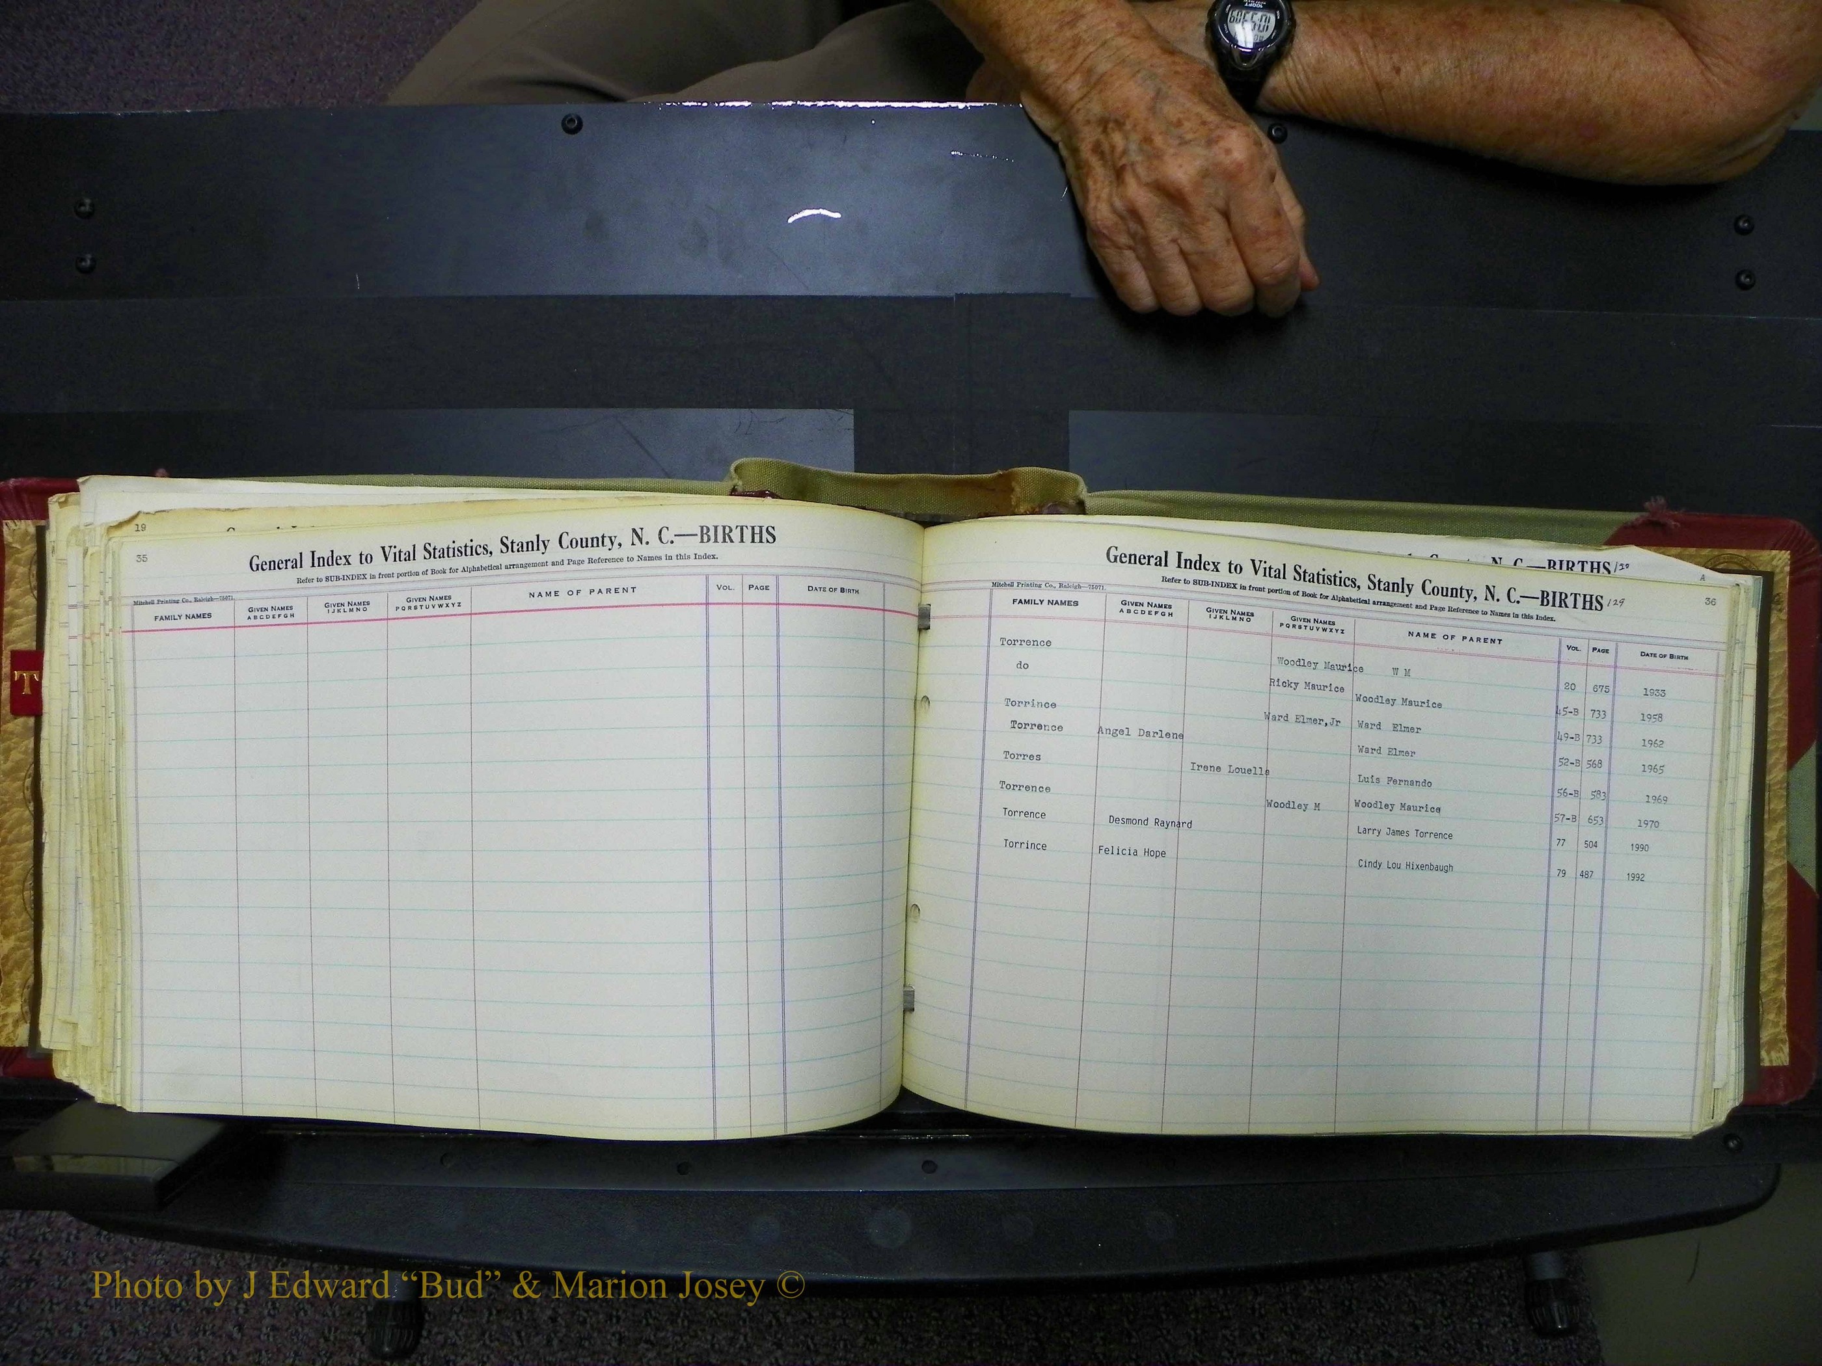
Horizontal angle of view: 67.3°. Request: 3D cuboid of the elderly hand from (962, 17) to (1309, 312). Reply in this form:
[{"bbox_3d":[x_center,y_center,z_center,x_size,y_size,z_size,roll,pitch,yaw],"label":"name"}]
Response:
[{"bbox_3d":[0.115,-0.224,0.610,0.095,0.070,0.155,-32,90,0],"label":"elderly hand"}]

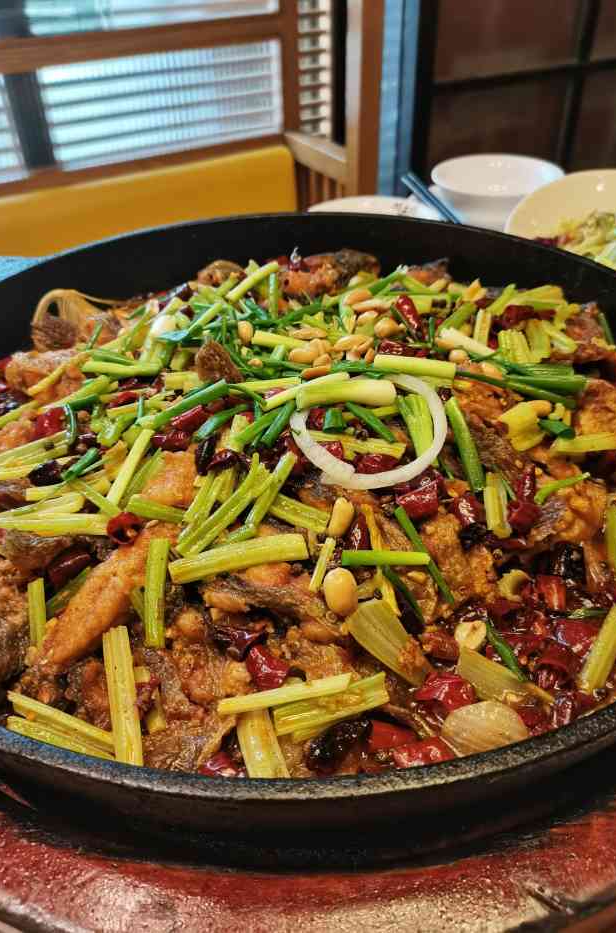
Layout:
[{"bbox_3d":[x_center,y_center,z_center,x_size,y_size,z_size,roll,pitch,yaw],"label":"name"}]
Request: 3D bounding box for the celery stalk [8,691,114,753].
[{"bbox_3d":[-0.061,0.063,0.175,0.031,0.005,0.006,13,40,17],"label":"celery stalk"}]

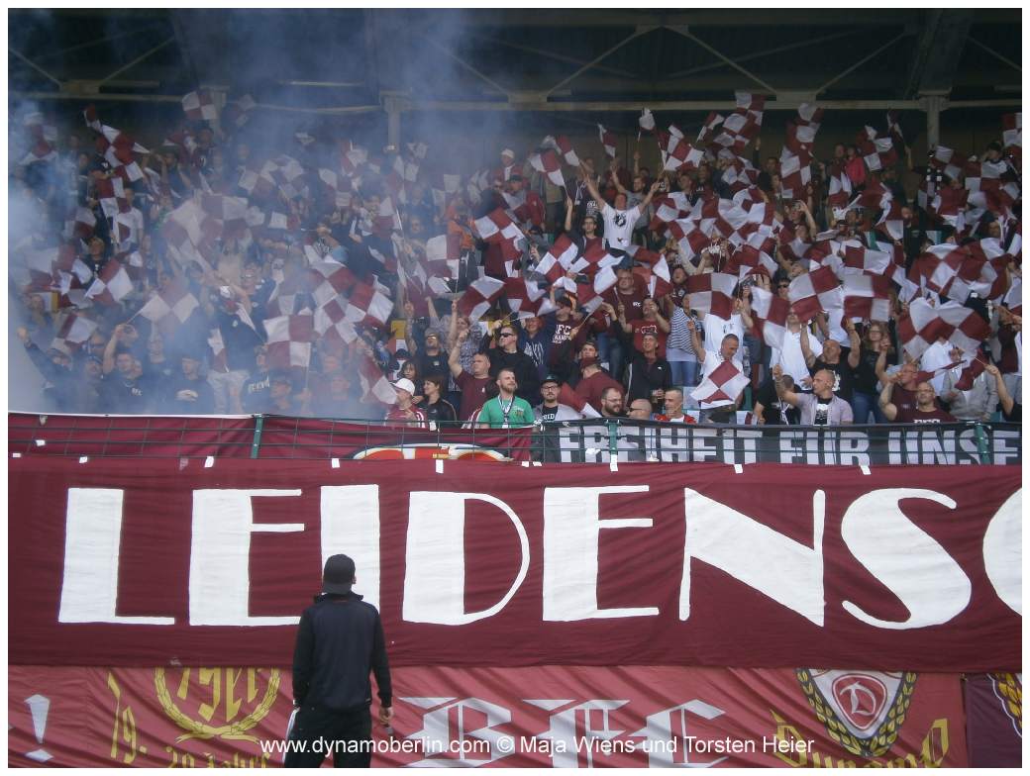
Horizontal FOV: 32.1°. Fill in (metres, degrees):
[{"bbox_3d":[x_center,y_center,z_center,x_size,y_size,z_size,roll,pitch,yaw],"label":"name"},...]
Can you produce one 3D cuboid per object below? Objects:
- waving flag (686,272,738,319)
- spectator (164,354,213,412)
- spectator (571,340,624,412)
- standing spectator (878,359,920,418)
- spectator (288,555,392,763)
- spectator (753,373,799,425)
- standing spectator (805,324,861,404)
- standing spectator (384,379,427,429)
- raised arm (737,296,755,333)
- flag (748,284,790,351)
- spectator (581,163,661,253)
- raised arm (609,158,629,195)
[{"bbox_3d":[1.967,-0.922,17.900,0.520,0.480,0.140,0,-5,0],"label":"waving flag"},{"bbox_3d":[-3.120,0.550,17.023,0.530,1.760,0.360,0,-5,5],"label":"spectator"},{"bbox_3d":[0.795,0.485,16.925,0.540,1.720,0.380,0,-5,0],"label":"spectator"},{"bbox_3d":[3.744,0.623,17.404,0.520,1.770,0.450,-1,-6,8],"label":"standing spectator"},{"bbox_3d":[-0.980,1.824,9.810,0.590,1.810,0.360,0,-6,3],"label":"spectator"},{"bbox_3d":[2.536,0.732,17.213,0.550,1.750,0.400,-1,-6,18],"label":"spectator"},{"bbox_3d":[3.158,0.320,17.796,0.570,1.930,0.420,-1,-6,5],"label":"standing spectator"},{"bbox_3d":[-1.010,0.761,16.425,0.500,1.720,0.360,-3,-6,30],"label":"standing spectator"},{"bbox_3d":[2.327,-0.743,18.000,0.190,0.410,0.190,0,-5,0],"label":"raised arm"},{"bbox_3d":[2.646,-0.740,18.700,0.440,0.650,0.200,0,-6,0],"label":"flag"},{"bbox_3d":[1.362,-1.829,22.884,0.960,2.150,0.420,0,-6,0],"label":"spectator"},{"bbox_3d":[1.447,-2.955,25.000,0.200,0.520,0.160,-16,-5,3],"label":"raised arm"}]

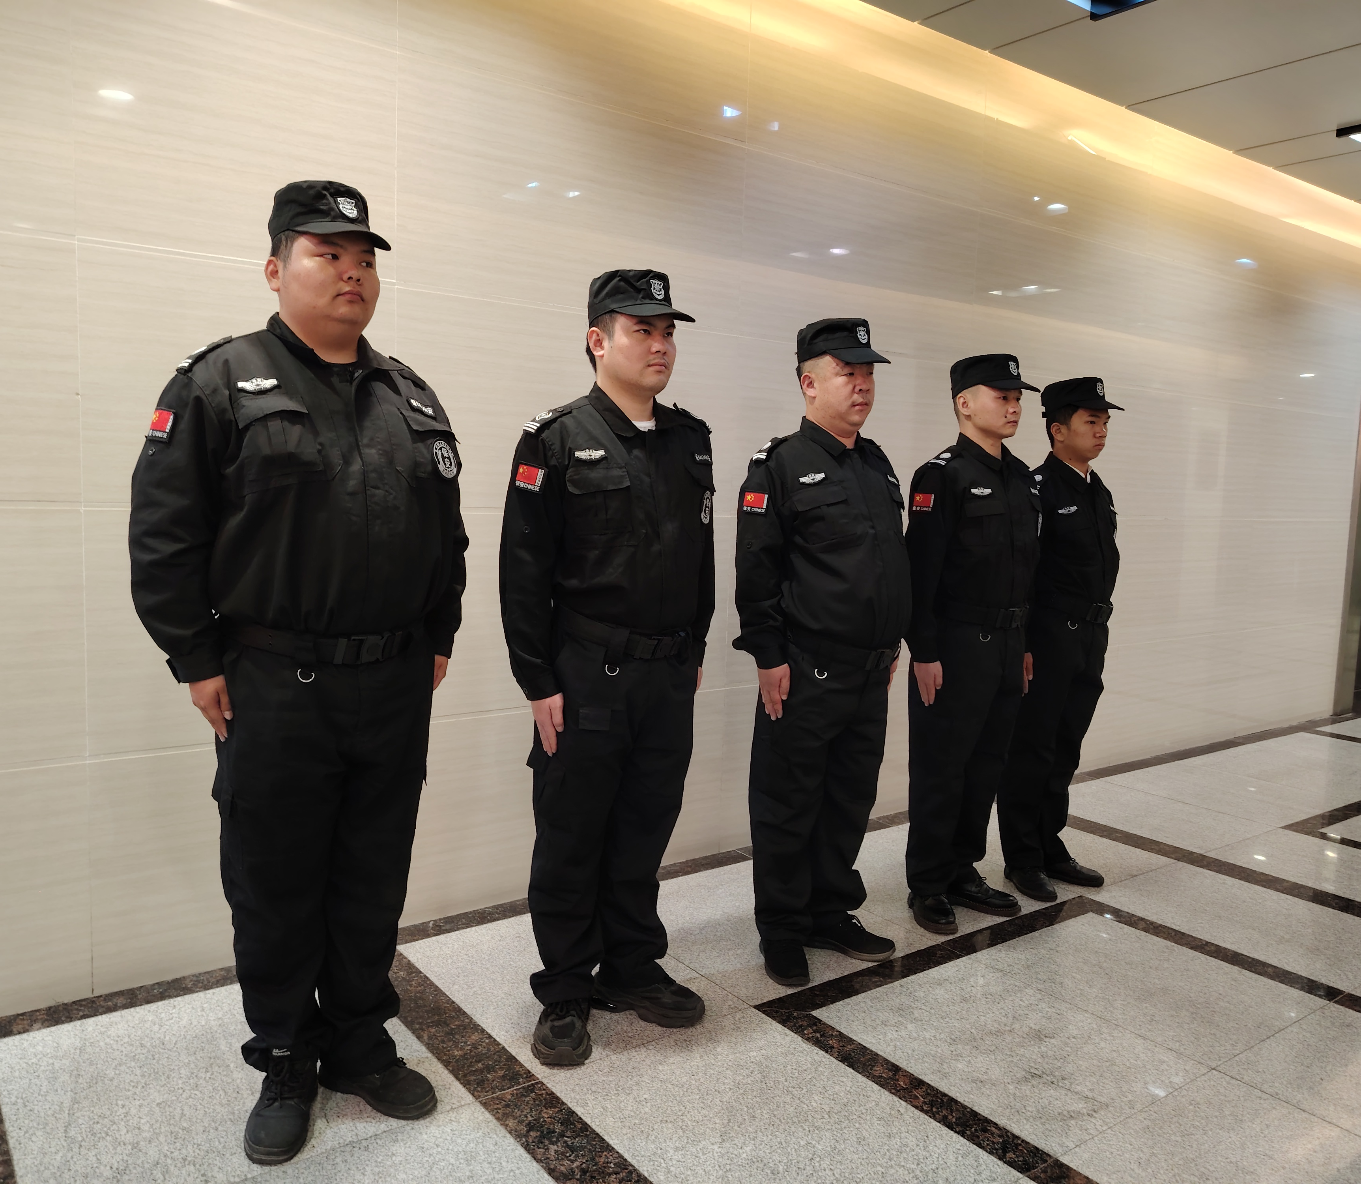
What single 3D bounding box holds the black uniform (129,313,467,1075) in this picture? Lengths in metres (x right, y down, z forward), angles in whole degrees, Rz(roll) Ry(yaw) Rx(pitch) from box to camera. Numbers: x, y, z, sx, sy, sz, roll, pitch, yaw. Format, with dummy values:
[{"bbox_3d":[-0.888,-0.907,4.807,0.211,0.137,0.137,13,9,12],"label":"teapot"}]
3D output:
[{"bbox_3d":[-0.745,0.237,2.223,0.650,1.570,0.420,-2,8,-36],"label":"black uniform"}]

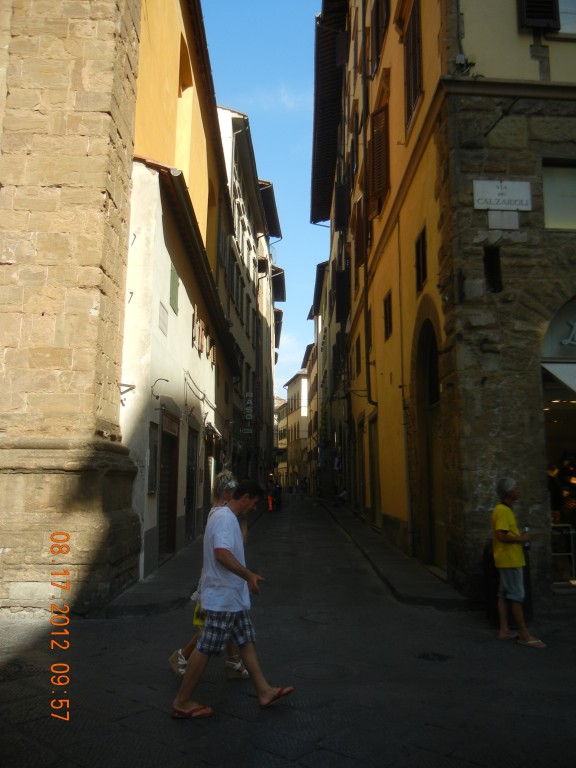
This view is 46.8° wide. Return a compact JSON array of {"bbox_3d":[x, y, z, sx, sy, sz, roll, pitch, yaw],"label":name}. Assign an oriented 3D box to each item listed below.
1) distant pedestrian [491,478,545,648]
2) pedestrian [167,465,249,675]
[{"bbox_3d":[2.387,1.869,7.132,0.520,1.720,0.500,-2,-9,17],"label":"distant pedestrian"},{"bbox_3d":[-0.656,1.640,5.814,0.680,1.750,0.480,1,-9,-3],"label":"pedestrian"}]

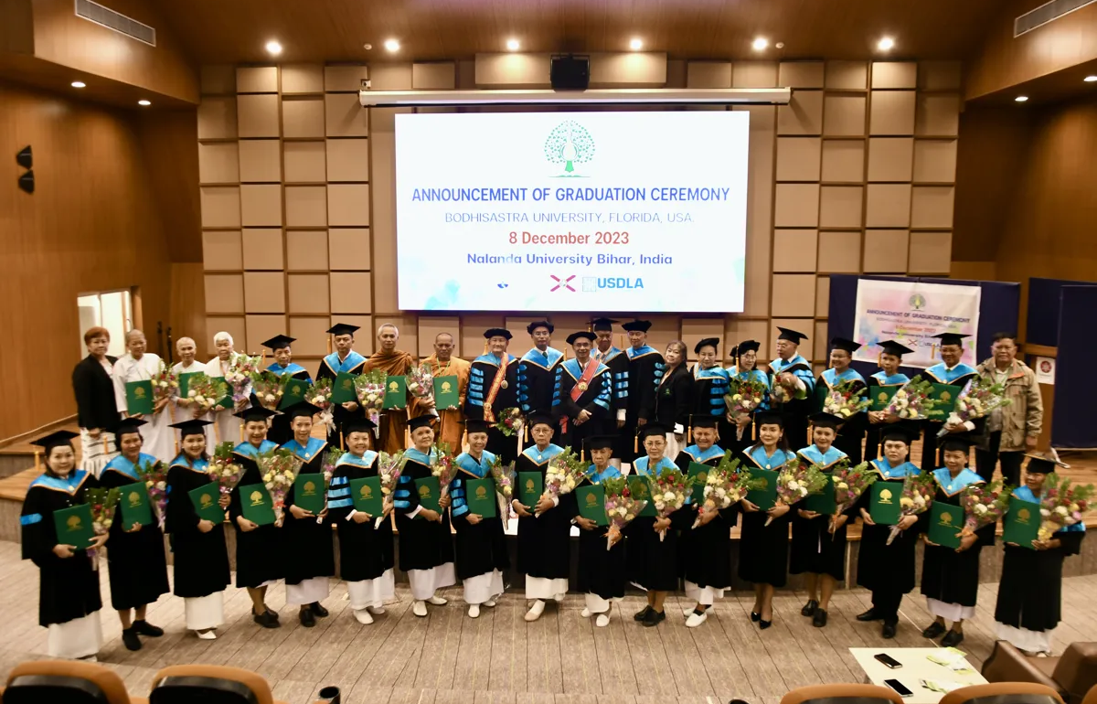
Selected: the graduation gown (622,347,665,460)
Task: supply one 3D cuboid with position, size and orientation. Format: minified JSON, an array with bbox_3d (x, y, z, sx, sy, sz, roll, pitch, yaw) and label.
[{"bbox_3d":[0.920,0.488,7.850,0.460,1.124,0.360,4,8,28],"label":"graduation gown"}]

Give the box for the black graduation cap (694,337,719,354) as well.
[{"bbox_3d":[1.505,-0.057,7.850,0.250,0.140,0.250,-11,7,6],"label":"black graduation cap"}]

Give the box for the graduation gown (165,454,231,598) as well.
[{"bbox_3d":[-2.647,1.301,6.238,0.480,1.023,0.390,-3,7,-26],"label":"graduation gown"}]

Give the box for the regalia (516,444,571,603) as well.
[{"bbox_3d":[-0.047,1.343,6.622,0.490,1.217,0.400,0,7,2],"label":"regalia"}]

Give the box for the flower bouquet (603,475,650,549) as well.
[{"bbox_3d":[0.567,1.236,6.298,0.310,0.550,0.220,14,1,2],"label":"flower bouquet"}]

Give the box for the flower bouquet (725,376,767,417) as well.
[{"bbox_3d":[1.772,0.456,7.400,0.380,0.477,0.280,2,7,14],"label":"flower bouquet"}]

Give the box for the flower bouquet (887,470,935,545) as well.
[{"bbox_3d":[2.690,1.169,6.162,0.280,0.547,0.220,20,8,23],"label":"flower bouquet"}]

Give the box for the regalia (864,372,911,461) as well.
[{"bbox_3d":[3.072,0.732,7.487,0.460,1.100,0.360,5,8,36],"label":"regalia"}]

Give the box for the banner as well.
[{"bbox_3d":[4.485,-0.332,10.046,1.379,1.012,0.030,4,8,24],"label":"banner"}]

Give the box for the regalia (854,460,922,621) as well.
[{"bbox_3d":[2.622,1.421,6.342,0.487,1.182,0.400,4,8,30],"label":"regalia"}]

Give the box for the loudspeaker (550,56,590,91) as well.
[{"bbox_3d":[0.277,-3.587,10.600,0.480,0.400,0.380,0,7,3],"label":"loudspeaker"}]

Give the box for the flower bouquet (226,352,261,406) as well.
[{"bbox_3d":[-2.827,0.265,7.583,0.290,0.520,0.230,15,9,-22],"label":"flower bouquet"}]

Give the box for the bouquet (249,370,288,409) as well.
[{"bbox_3d":[-2.613,0.372,7.696,0.350,0.480,0.260,-2,15,-19],"label":"bouquet"}]

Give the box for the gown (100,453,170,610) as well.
[{"bbox_3d":[-3.072,1.328,6.114,0.510,1.164,0.400,-5,9,-38],"label":"gown"}]

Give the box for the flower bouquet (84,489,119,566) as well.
[{"bbox_3d":[-3.200,1.254,5.866,0.270,0.569,0.220,5,-4,-37],"label":"flower bouquet"}]

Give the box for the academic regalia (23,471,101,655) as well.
[{"bbox_3d":[-3.497,1.495,5.908,0.550,1.349,0.420,-5,8,-36],"label":"academic regalia"}]

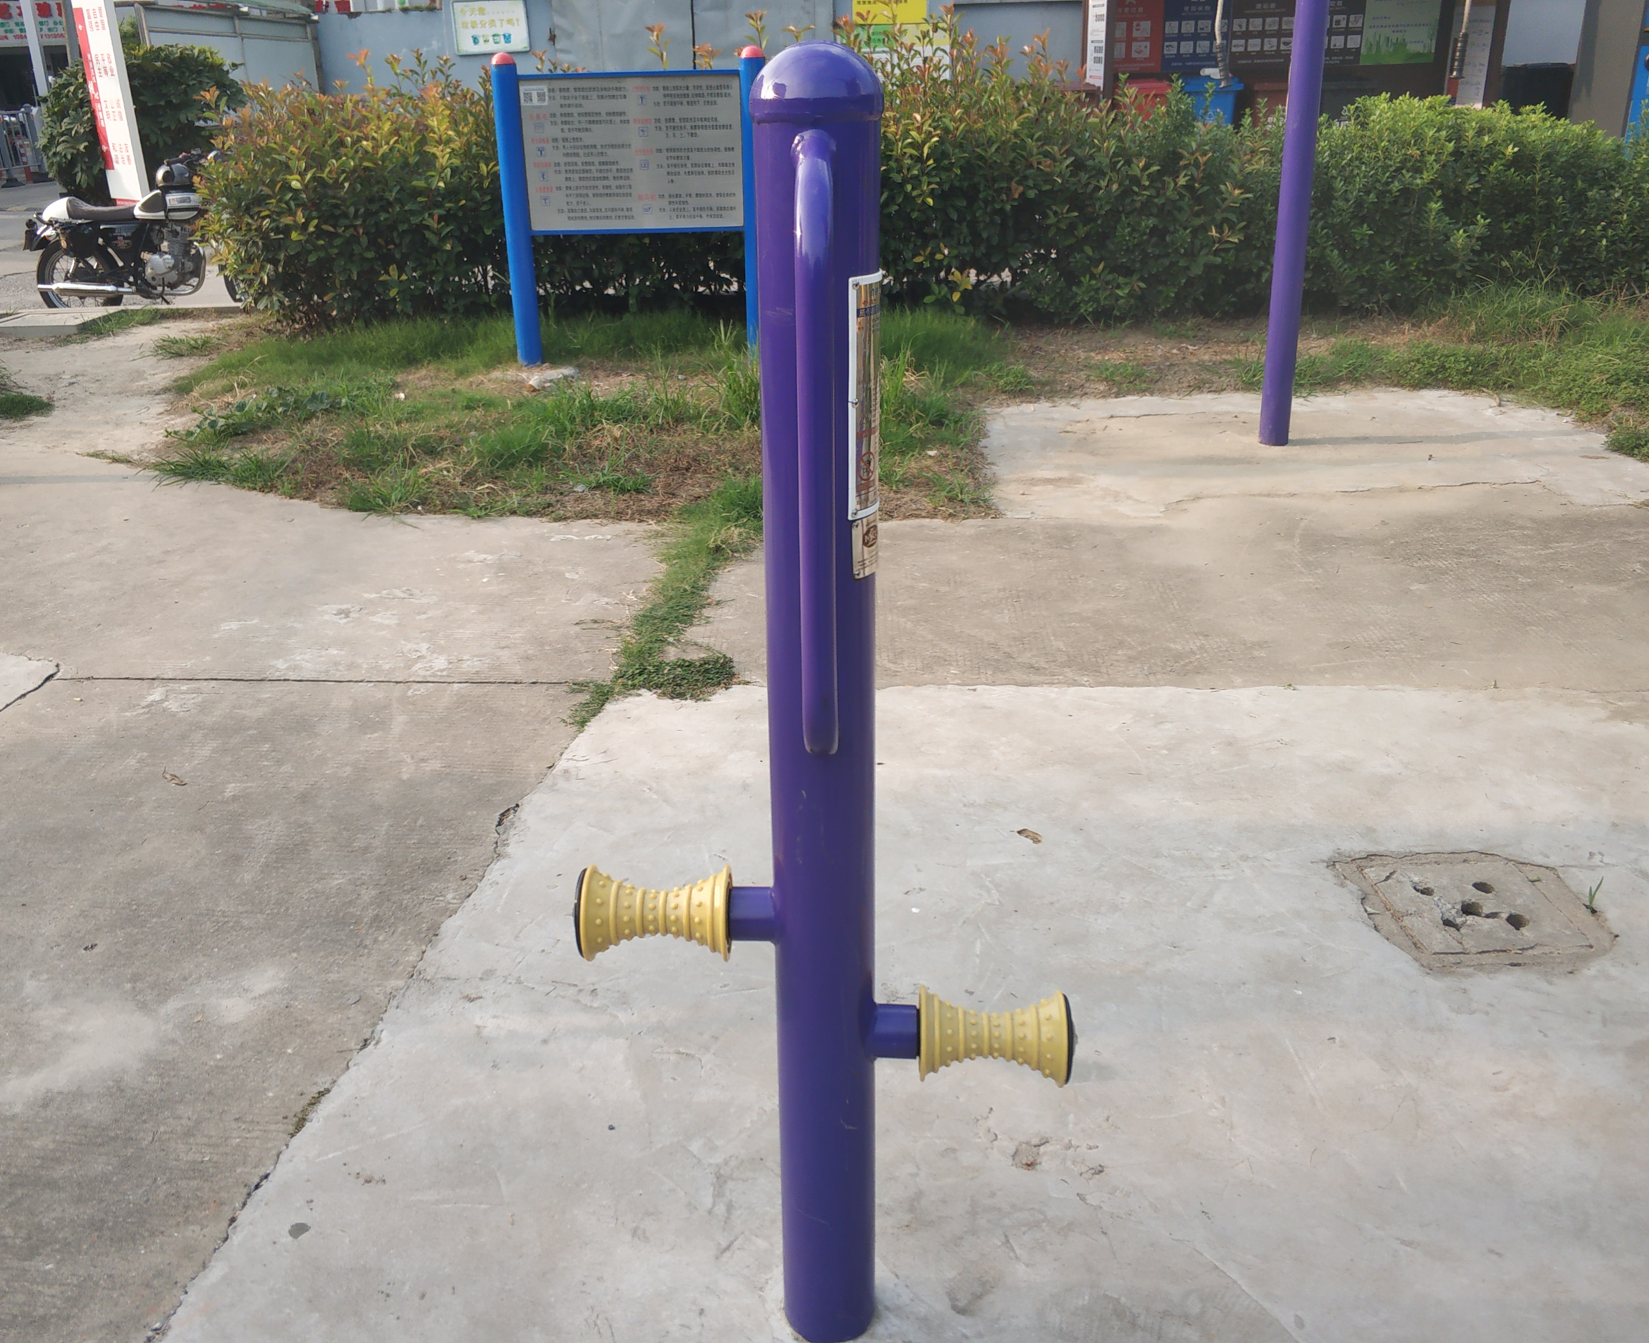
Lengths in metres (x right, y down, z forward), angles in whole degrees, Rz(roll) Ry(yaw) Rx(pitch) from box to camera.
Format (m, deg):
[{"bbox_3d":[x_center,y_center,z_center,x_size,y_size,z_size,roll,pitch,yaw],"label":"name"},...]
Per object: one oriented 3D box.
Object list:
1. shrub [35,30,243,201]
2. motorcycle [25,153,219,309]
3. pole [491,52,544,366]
[{"bbox_3d":[-8.624,-6.881,17.500,2.350,2.000,2.200,-11,25,-22],"label":"shrub"},{"bbox_3d":[-4.595,-2.987,9.700,1.980,1.080,0.750,-3,23,-5],"label":"motorcycle"},{"bbox_3d":[-1.480,-2.200,6.724,0.122,1.415,0.122,0,23,3],"label":"pole"}]

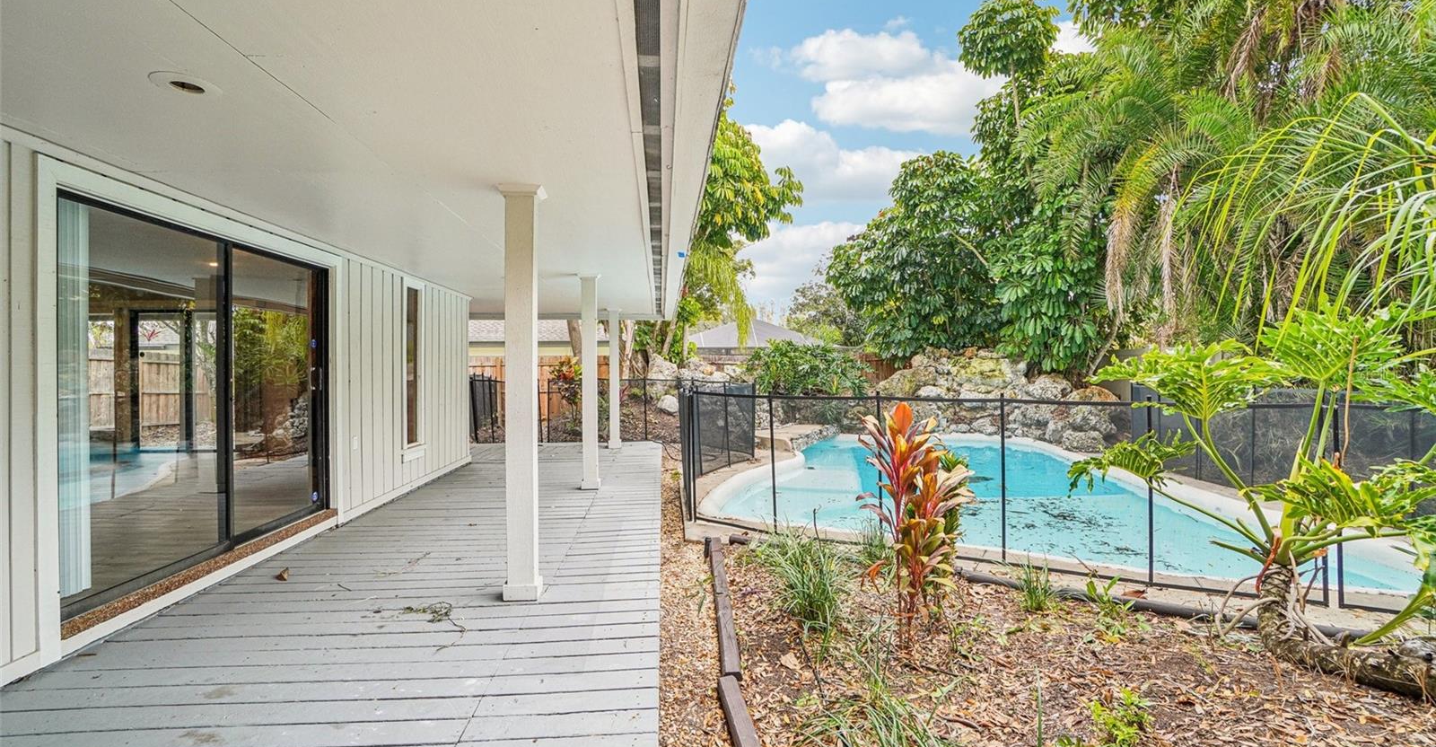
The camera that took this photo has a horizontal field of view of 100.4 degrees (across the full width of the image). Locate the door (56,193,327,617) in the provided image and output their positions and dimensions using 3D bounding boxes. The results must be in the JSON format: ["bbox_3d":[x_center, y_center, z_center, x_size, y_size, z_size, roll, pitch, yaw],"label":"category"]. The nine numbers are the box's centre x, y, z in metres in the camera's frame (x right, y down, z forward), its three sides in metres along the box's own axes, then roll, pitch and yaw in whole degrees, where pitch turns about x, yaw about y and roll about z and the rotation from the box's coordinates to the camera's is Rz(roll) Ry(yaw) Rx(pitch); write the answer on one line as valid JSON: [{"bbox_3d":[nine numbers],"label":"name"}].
[{"bbox_3d":[-3.208,0.142,3.907,0.120,2.030,2.290,0,0,-5],"label":"door"}]

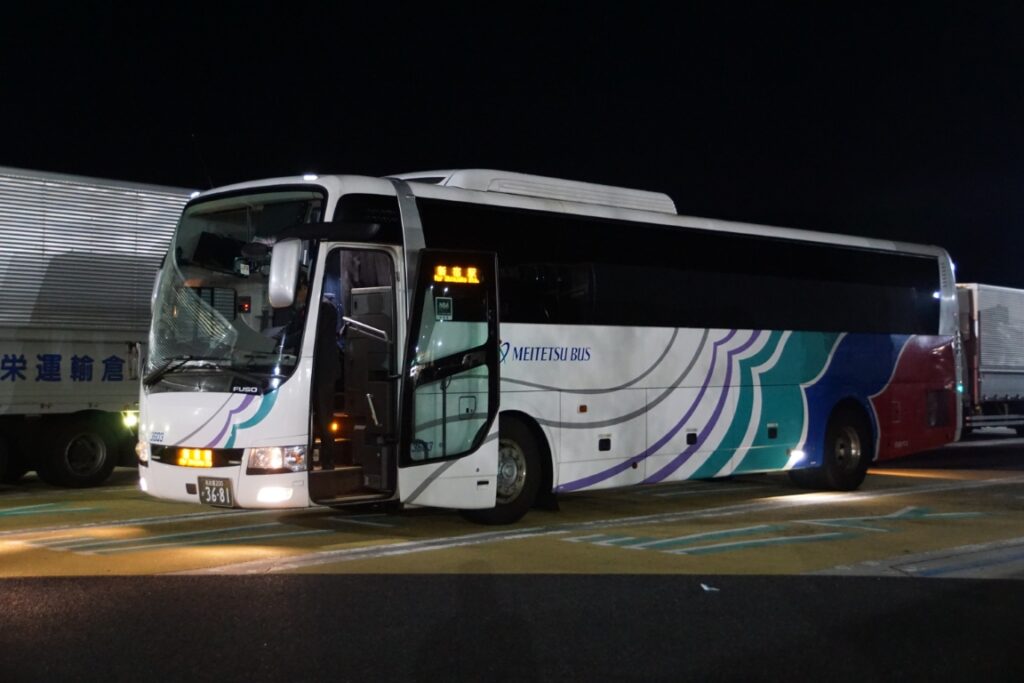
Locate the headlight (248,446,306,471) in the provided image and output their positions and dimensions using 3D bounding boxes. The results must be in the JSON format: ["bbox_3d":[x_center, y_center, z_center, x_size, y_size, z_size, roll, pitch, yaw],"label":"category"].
[{"bbox_3d":[-1.911,0.978,10.498,0.460,0.210,0.240,-1,-2,31],"label":"headlight"}]

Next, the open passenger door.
[{"bbox_3d":[-0.533,0.320,10.920,0.940,2.160,0.140,1,-4,-30],"label":"open passenger door"}]

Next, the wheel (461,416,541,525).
[{"bbox_3d":[-0.204,1.204,12.120,1.040,1.040,0.300,2,-2,-44],"label":"wheel"}]

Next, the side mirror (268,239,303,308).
[{"bbox_3d":[-1.813,-0.546,10.271,0.250,0.550,0.150,-1,-7,21],"label":"side mirror"}]

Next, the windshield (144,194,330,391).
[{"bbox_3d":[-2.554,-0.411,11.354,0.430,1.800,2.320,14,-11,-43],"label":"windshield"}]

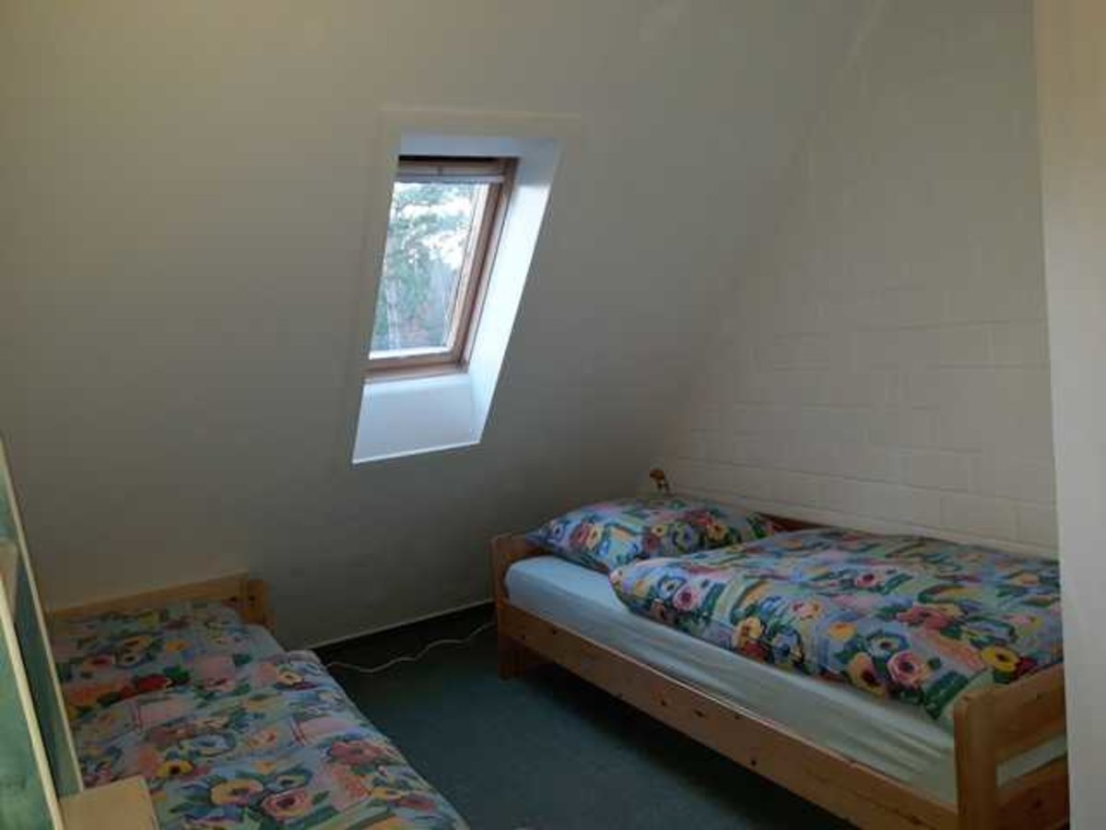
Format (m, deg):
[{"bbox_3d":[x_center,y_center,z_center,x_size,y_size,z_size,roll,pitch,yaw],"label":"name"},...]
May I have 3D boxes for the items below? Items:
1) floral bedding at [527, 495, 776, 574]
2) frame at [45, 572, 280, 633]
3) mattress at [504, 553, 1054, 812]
[{"bbox_3d":[0.379,0.422,3.481,0.820,0.185,0.560,-8,6,-29],"label":"floral bedding"},{"bbox_3d":[-0.860,0.920,1.970,0.990,0.625,2.080,-8,6,-29],"label":"frame"},{"bbox_3d":[0.690,0.622,2.819,0.900,0.185,1.990,-8,6,-29],"label":"mattress"}]

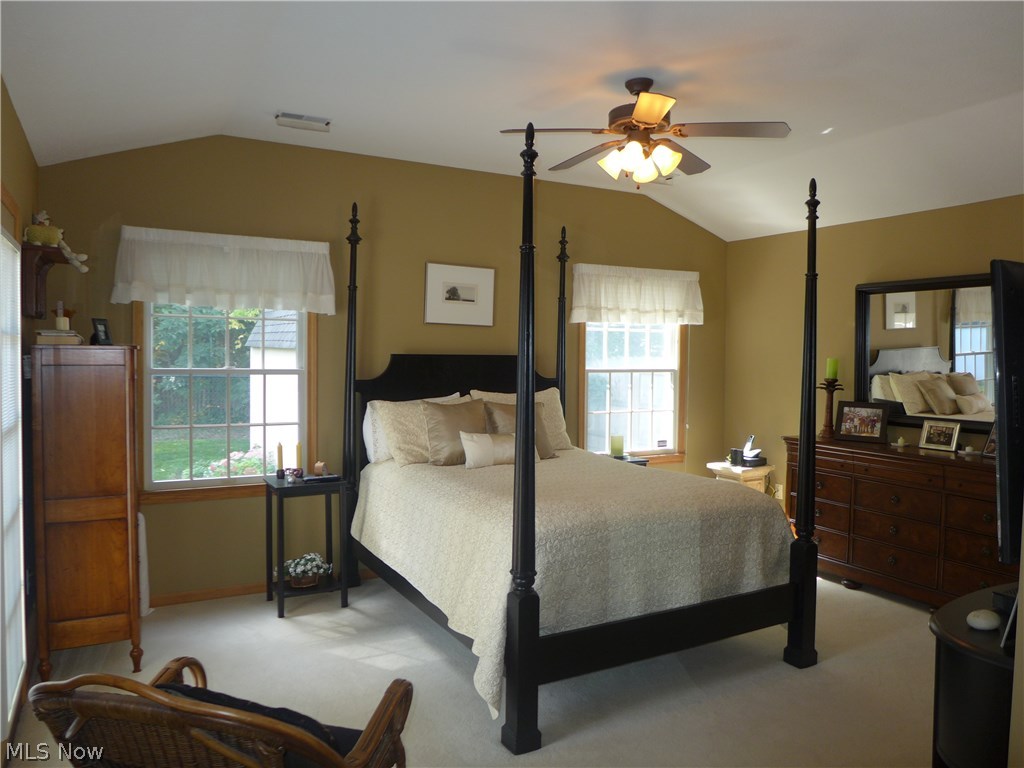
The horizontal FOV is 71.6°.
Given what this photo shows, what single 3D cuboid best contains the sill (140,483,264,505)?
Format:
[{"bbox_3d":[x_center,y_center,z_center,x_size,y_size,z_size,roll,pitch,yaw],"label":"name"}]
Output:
[{"bbox_3d":[-1.652,0.643,4.203,1.040,0.068,0.080,-1,3,-28],"label":"sill"}]

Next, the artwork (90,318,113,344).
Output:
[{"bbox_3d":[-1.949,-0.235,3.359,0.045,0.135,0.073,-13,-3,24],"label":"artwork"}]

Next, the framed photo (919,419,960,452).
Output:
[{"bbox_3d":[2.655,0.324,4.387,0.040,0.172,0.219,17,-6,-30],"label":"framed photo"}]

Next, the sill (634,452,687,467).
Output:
[{"bbox_3d":[0.957,0.622,5.575,1.060,0.070,0.080,-1,3,-28],"label":"sill"}]

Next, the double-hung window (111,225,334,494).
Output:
[{"bbox_3d":[-1.653,-0.128,4.171,1.160,1.470,0.130,-1,3,-28],"label":"double-hung window"}]

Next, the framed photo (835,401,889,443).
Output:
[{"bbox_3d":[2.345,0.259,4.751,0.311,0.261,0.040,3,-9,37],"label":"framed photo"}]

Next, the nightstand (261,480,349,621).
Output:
[{"bbox_3d":[-1.193,0.930,4.150,0.411,0.730,0.321,-1,3,-28],"label":"nightstand"}]

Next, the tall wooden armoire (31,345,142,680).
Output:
[{"bbox_3d":[-2.030,0.570,3.448,0.399,1.492,0.688,-1,3,-28],"label":"tall wooden armoire"}]

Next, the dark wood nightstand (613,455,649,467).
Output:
[{"bbox_3d":[0.734,0.912,5.178,0.407,0.719,0.317,-1,3,-28],"label":"dark wood nightstand"}]

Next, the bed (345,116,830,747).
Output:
[{"bbox_3d":[0.221,0.140,3.935,1.685,2.362,2.190,-1,3,-30],"label":"bed"}]

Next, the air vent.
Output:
[{"bbox_3d":[-1.134,-1.412,3.863,0.295,0.035,0.200,-1,3,-28],"label":"air vent"}]

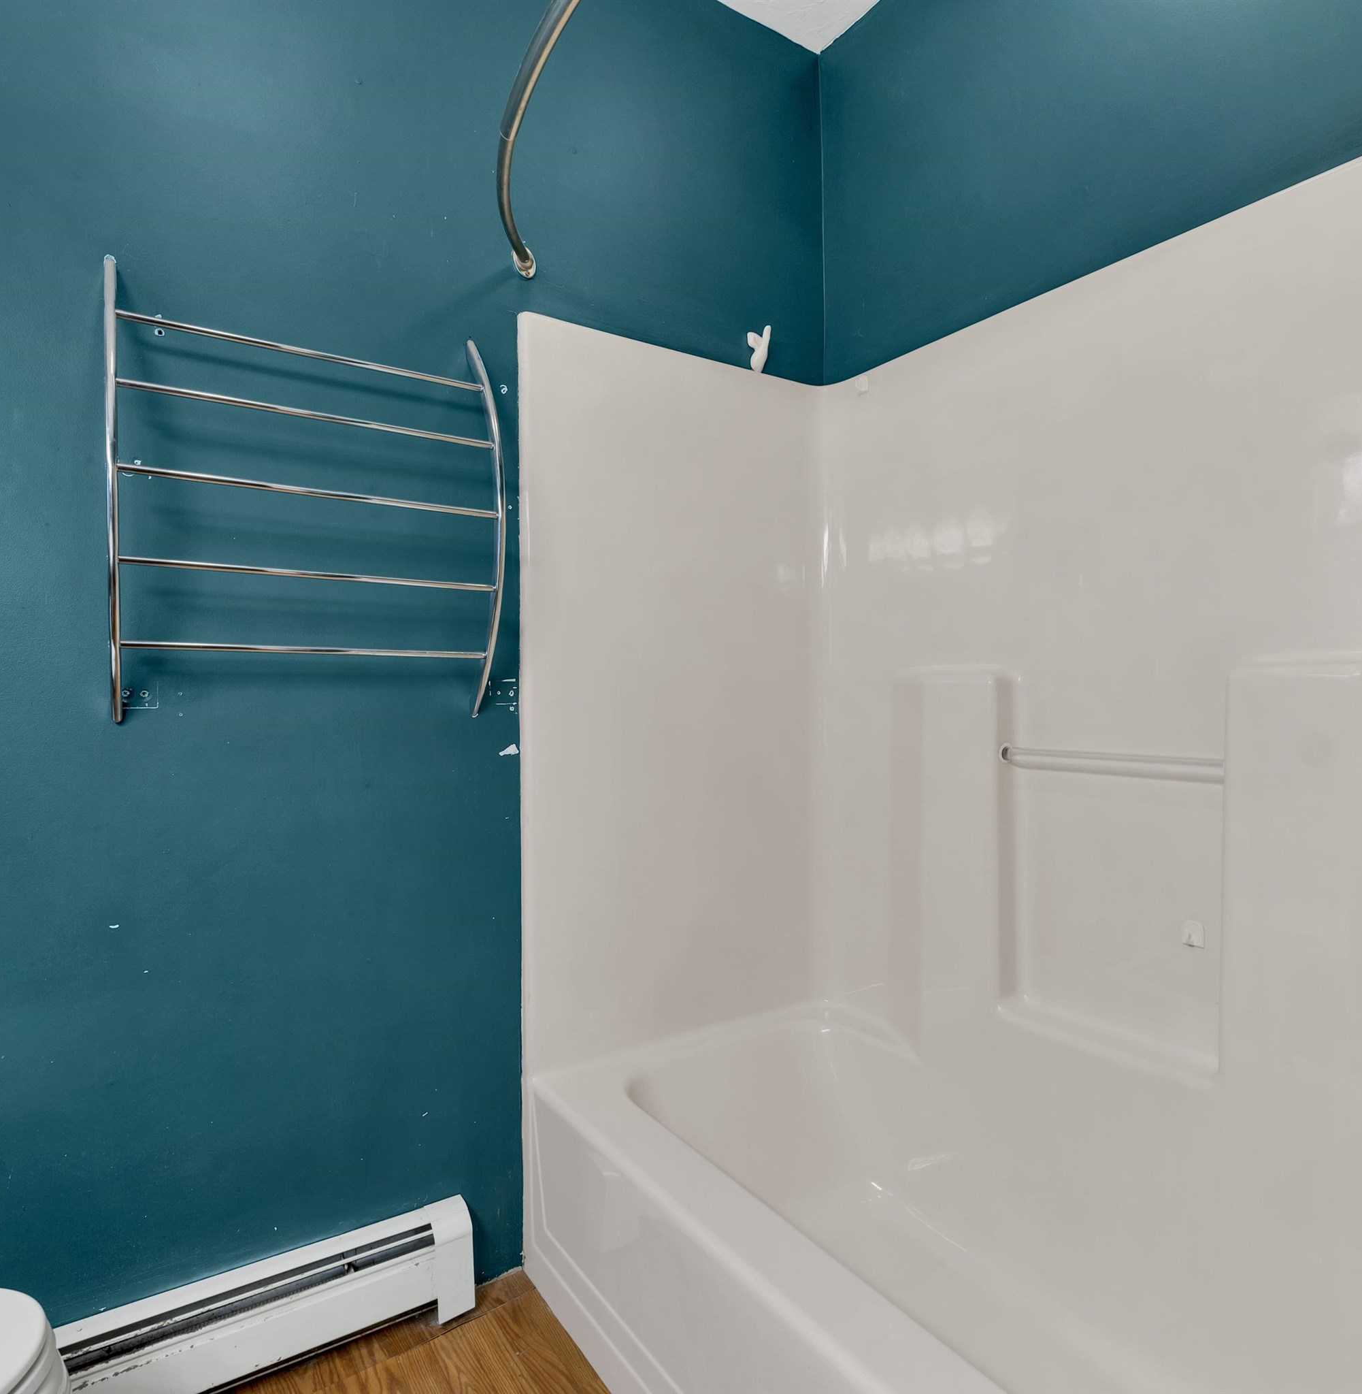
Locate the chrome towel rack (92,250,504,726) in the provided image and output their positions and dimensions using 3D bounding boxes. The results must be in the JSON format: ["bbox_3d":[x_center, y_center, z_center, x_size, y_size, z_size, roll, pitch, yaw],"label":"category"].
[{"bbox_3d":[-0.577,-0.312,1.302,0.558,0.700,0.155,0,0,-32],"label":"chrome towel rack"}]

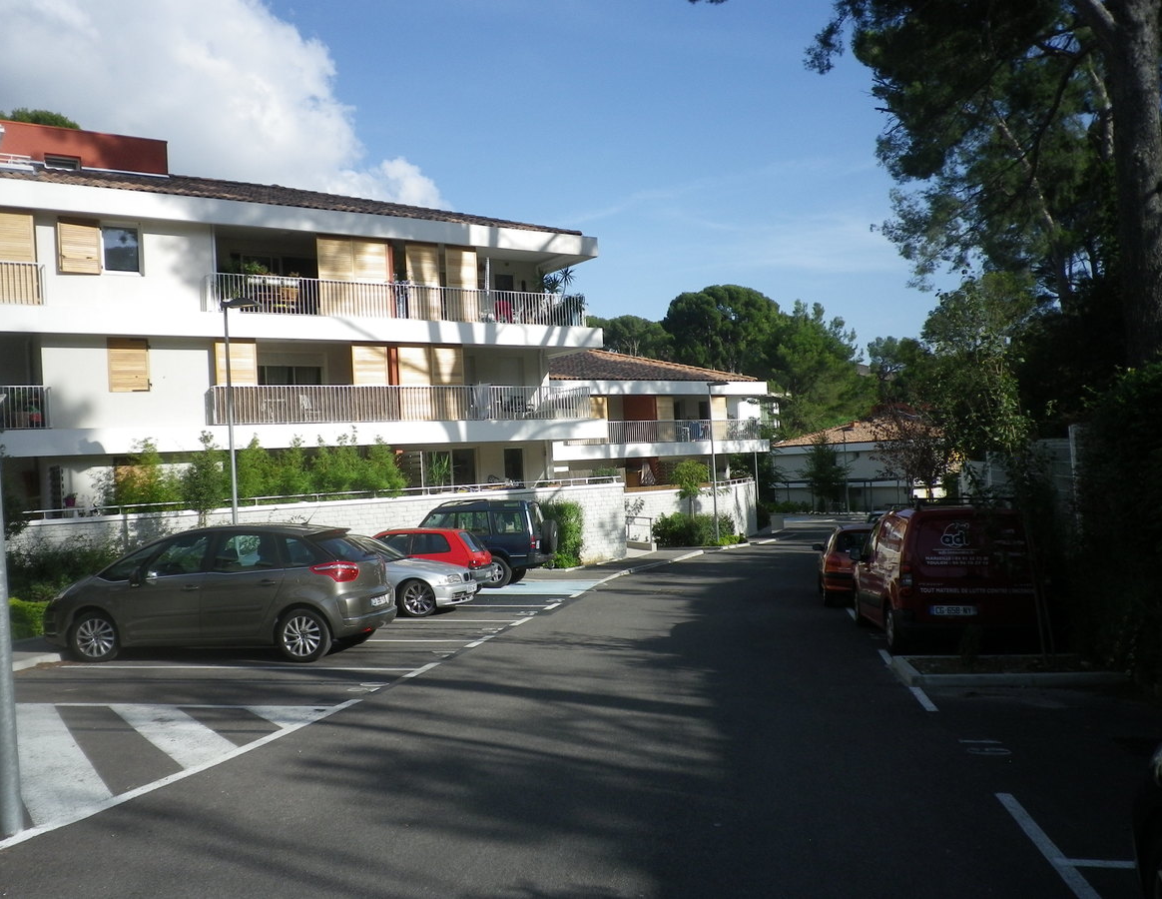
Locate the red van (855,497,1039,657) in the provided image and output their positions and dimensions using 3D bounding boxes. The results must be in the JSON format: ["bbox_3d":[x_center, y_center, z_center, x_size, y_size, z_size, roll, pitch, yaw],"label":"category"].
[{"bbox_3d":[4.907,1.614,13.290,1.800,1.820,4.340,-2,-4,9],"label":"red van"}]

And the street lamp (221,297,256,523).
[{"bbox_3d":[-7.290,-0.110,21.350,1.000,6.500,0.350,-3,-1,10],"label":"street lamp"}]

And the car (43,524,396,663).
[{"bbox_3d":[-4.717,1.822,12.839,4.480,1.670,1.830,-2,-4,9],"label":"car"}]

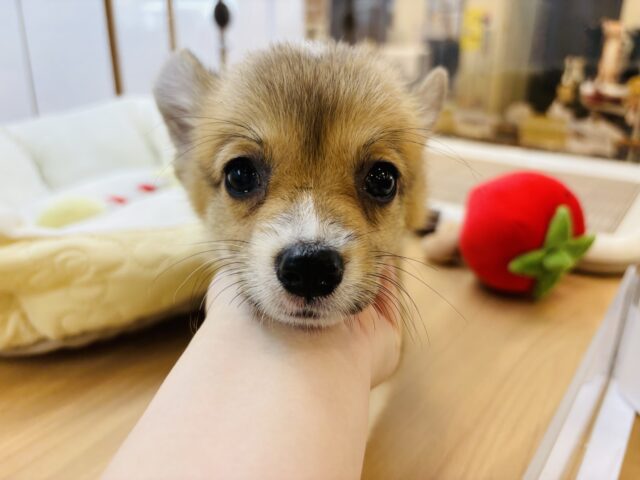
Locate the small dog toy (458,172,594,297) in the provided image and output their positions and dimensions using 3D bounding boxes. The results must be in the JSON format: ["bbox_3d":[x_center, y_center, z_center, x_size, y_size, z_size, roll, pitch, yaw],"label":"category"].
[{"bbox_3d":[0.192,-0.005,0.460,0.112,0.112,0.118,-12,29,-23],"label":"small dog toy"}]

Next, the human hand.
[{"bbox_3d":[-0.007,0.034,0.207,0.080,0.050,0.090,4,26,11],"label":"human hand"}]

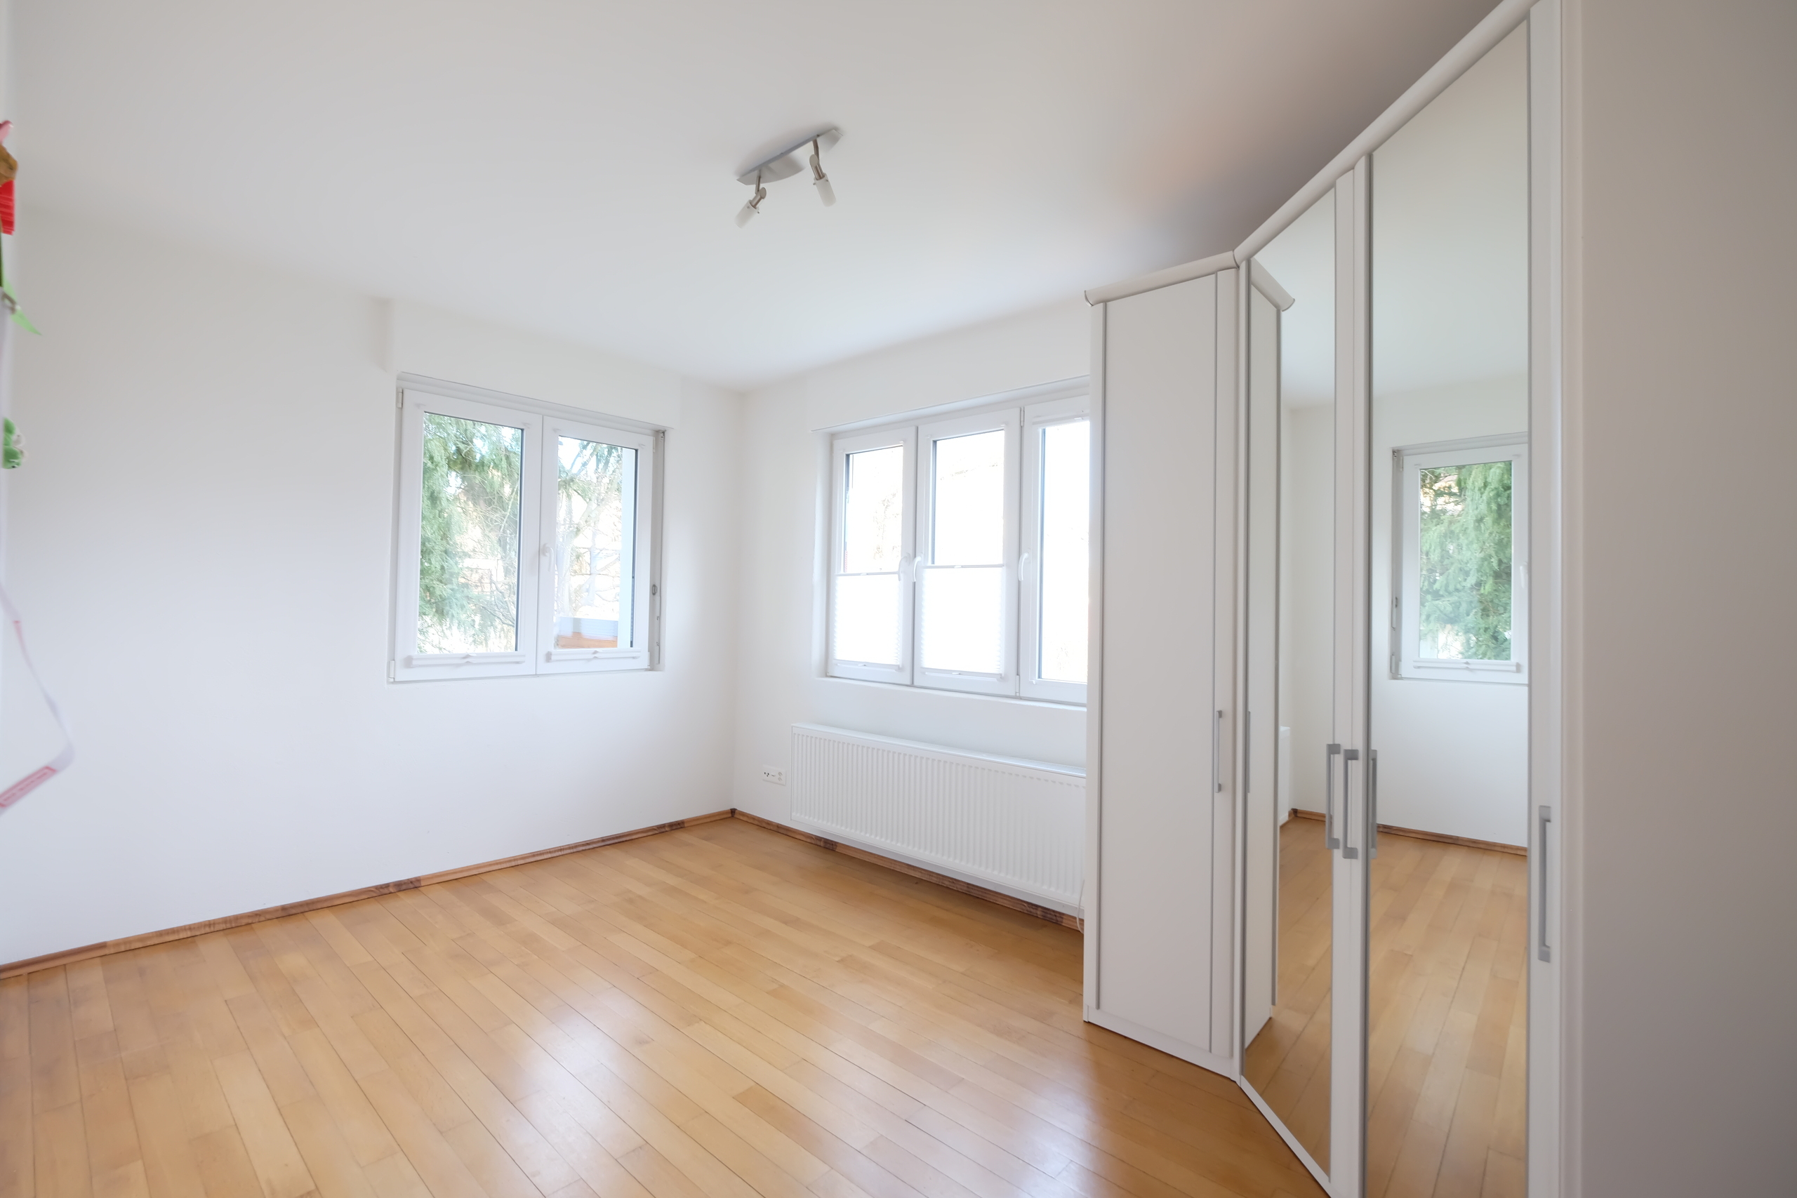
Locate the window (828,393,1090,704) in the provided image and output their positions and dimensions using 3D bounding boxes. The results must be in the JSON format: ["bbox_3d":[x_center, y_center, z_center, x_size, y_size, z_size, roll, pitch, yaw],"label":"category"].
[{"bbox_3d":[0.300,-0.215,3.620,1.780,1.350,0.100,0,-1,41],"label":"window"}]

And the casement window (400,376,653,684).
[{"bbox_3d":[-1.818,-0.287,3.774,0.100,1.338,1.250,0,-1,44],"label":"casement window"}]

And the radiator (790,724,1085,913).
[{"bbox_3d":[0.154,0.940,3.440,1.860,0.494,0.110,0,-1,41],"label":"radiator"}]

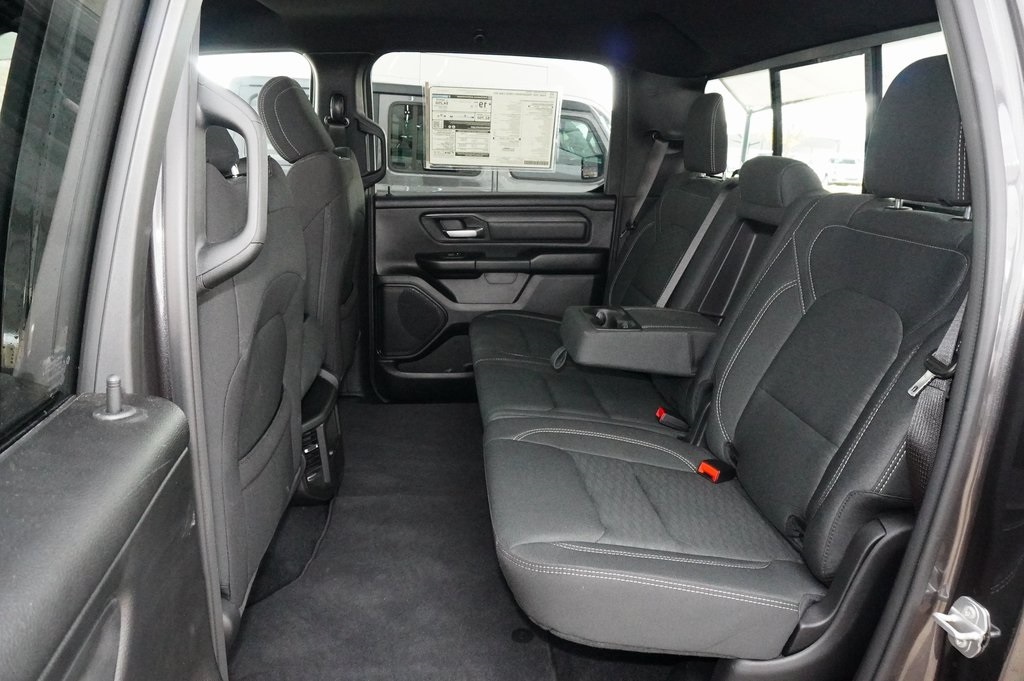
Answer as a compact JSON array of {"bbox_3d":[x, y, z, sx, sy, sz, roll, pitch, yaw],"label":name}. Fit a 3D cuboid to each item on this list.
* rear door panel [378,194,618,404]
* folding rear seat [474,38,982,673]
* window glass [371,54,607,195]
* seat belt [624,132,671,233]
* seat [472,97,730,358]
[{"bbox_3d":[-0.051,-0.150,2.449,0.820,0.730,0.130,-1,16,-4],"label":"rear door panel"},{"bbox_3d":[0.308,-0.127,1.597,0.820,0.910,1.430,-1,16,-4],"label":"folding rear seat"},{"bbox_3d":[-0.052,-0.714,2.293,0.820,0.470,0.040,-1,31,-4],"label":"window glass"},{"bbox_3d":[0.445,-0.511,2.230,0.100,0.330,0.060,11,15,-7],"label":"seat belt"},{"bbox_3d":[0.258,-0.280,1.951,0.750,0.810,0.540,-1,16,-4],"label":"seat"}]

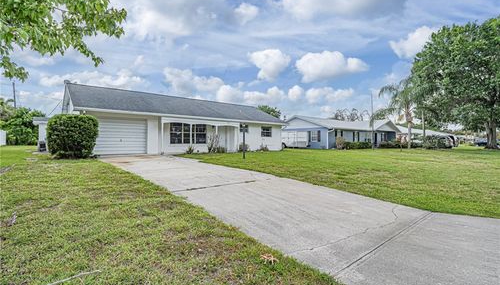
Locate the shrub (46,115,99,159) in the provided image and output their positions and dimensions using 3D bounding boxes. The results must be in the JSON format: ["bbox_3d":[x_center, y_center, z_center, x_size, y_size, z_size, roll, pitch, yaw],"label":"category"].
[{"bbox_3d":[-8.164,-0.284,10.600,1.950,2.030,1.900,0,0,-42],"label":"shrub"}]

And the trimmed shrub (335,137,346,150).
[{"bbox_3d":[11.122,0.147,28.400,1.350,1.460,1.300,0,0,-42],"label":"trimmed shrub"}]

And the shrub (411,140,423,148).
[{"bbox_3d":[27.738,0.283,38.500,2.100,1.300,1.700,0,0,-42],"label":"shrub"}]

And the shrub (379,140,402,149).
[{"bbox_3d":[21.049,0.299,34.500,4.800,1.250,1.500,0,0,-42],"label":"shrub"}]

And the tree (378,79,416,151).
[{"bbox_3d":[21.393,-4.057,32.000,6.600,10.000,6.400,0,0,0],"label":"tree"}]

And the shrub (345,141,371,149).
[{"bbox_3d":[14.513,0.432,31.200,5.000,1.050,1.300,0,0,-42],"label":"shrub"}]

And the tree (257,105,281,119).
[{"bbox_3d":[2.635,-2.908,42.000,7.500,7.800,7.000,0,0,0],"label":"tree"}]

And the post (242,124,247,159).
[{"bbox_3d":[-0.317,-0.046,13.300,0.230,2.090,0.230,0,0,-42],"label":"post"}]

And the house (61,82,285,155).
[{"bbox_3d":[-5.399,-1.496,19.773,16.130,4.510,8.150,0,0,-42],"label":"house"}]

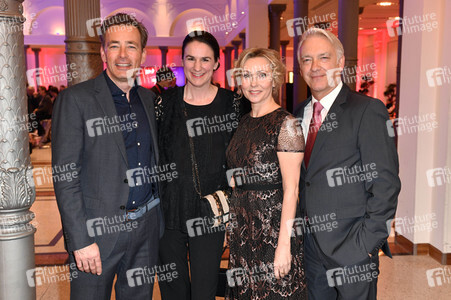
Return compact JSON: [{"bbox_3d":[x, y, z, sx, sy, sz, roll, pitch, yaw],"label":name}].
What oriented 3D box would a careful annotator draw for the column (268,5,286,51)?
[{"bbox_3d":[1.415,-2.131,14.419,0.570,4.020,0.570,-1,7,-5],"label":"column"}]

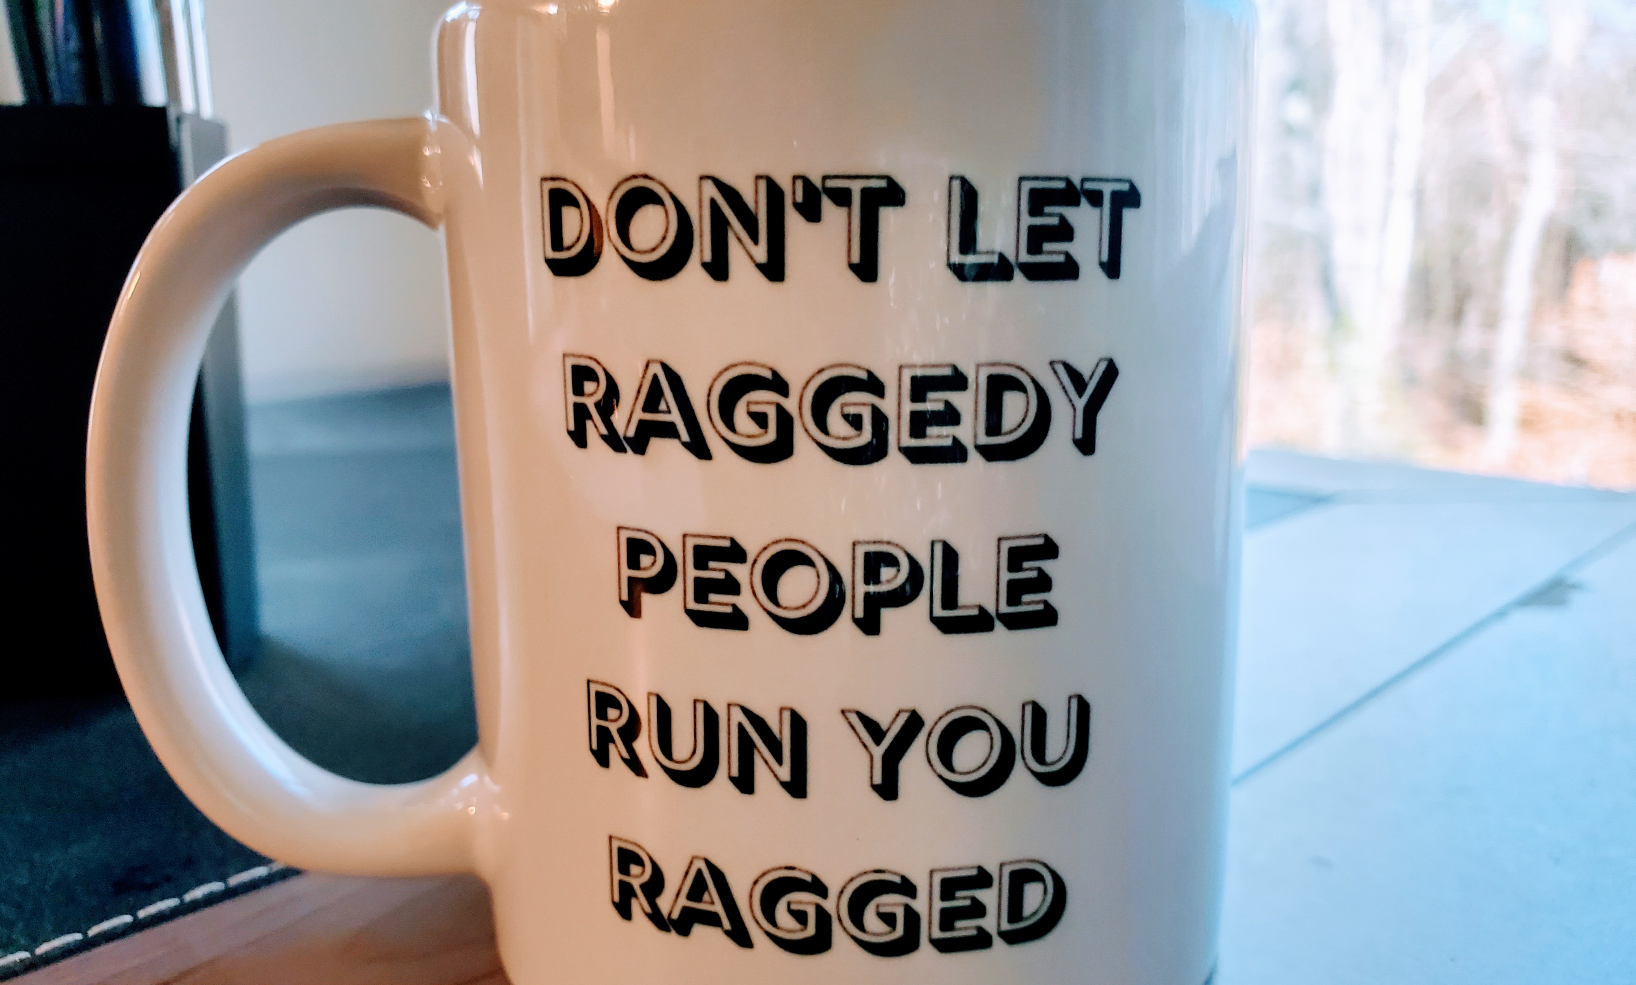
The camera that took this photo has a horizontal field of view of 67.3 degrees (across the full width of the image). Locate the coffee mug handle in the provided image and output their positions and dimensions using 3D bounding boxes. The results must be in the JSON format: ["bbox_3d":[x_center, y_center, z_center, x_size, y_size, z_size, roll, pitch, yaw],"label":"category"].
[{"bbox_3d":[-0.053,0.003,0.123,0.035,0.077,0.014,-4,10,-14],"label":"coffee mug handle"}]

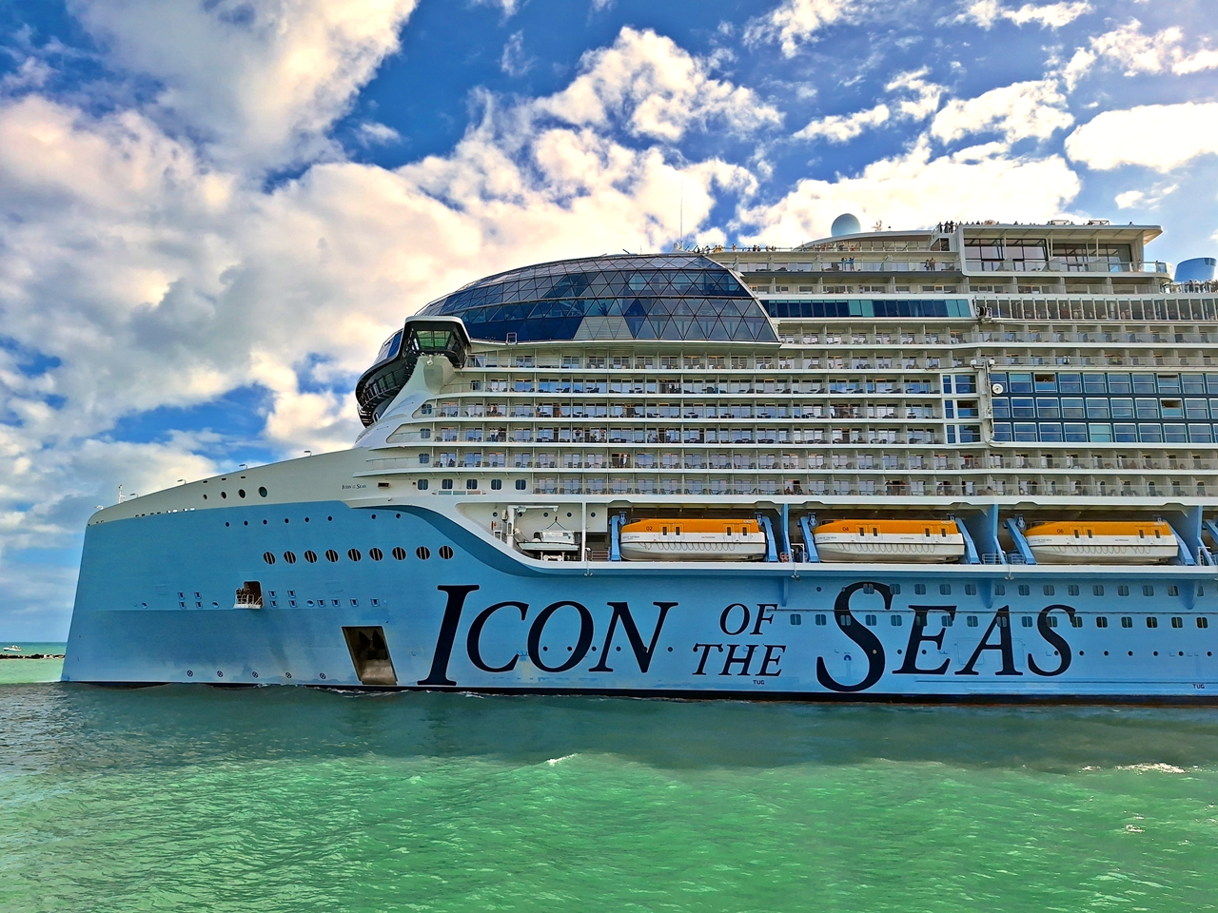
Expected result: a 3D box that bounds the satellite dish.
[{"bbox_3d":[30.100,-29.100,102.800,3.650,3.500,3.650,0,-13,0],"label":"satellite dish"}]

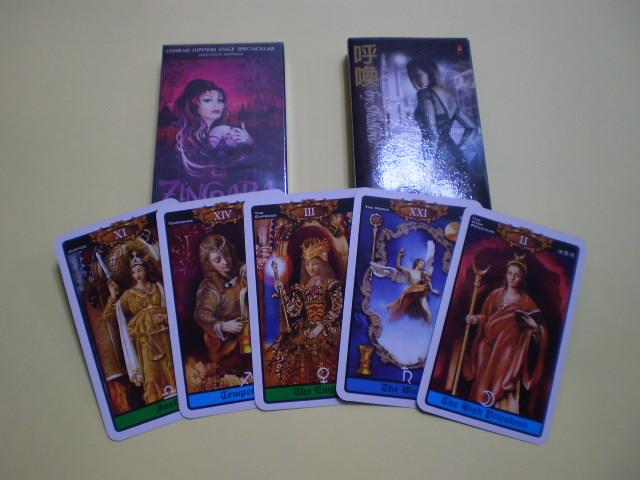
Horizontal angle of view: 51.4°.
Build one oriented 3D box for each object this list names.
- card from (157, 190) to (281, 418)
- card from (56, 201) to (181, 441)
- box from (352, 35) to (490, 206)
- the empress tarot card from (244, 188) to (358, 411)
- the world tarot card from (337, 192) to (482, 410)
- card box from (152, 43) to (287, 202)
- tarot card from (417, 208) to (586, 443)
[{"bbox_3d":[-0.048,0.033,0.369,0.073,0.001,0.119,-9,79,-3],"label":"card"},{"bbox_3d":[-0.097,0.042,0.366,0.073,0.001,0.119,-19,79,-5],"label":"card"},{"bbox_3d":[0.058,-0.068,0.409,0.077,0.018,0.123,-1,68,-1],"label":"box"},{"bbox_3d":[-0.003,0.031,0.370,0.073,0.001,0.119,-5,78,-2],"label":"the empress tarot card"},{"bbox_3d":[0.051,0.032,0.371,0.073,0.001,0.119,6,78,0],"label":"the world tarot card"},{"bbox_3d":[-0.058,-0.062,0.404,0.076,0.019,0.123,-1,68,-1],"label":"card box"},{"bbox_3d":[0.102,0.045,0.370,0.073,0.001,0.119,16,78,2],"label":"tarot card"}]

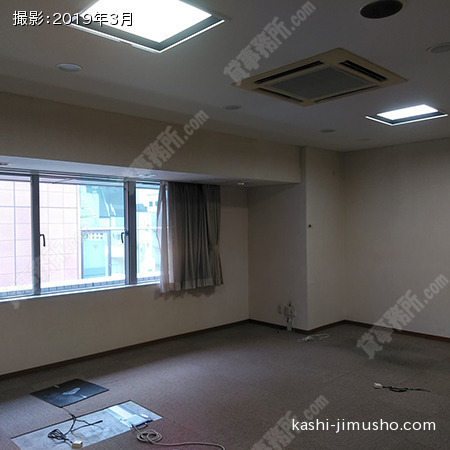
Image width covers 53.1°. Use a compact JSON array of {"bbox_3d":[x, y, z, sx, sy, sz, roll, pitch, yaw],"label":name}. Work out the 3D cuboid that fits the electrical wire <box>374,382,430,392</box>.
[{"bbox_3d":[1.630,1.498,4.145,0.490,0.035,0.120,-1,0,15],"label":"electrical wire"}]

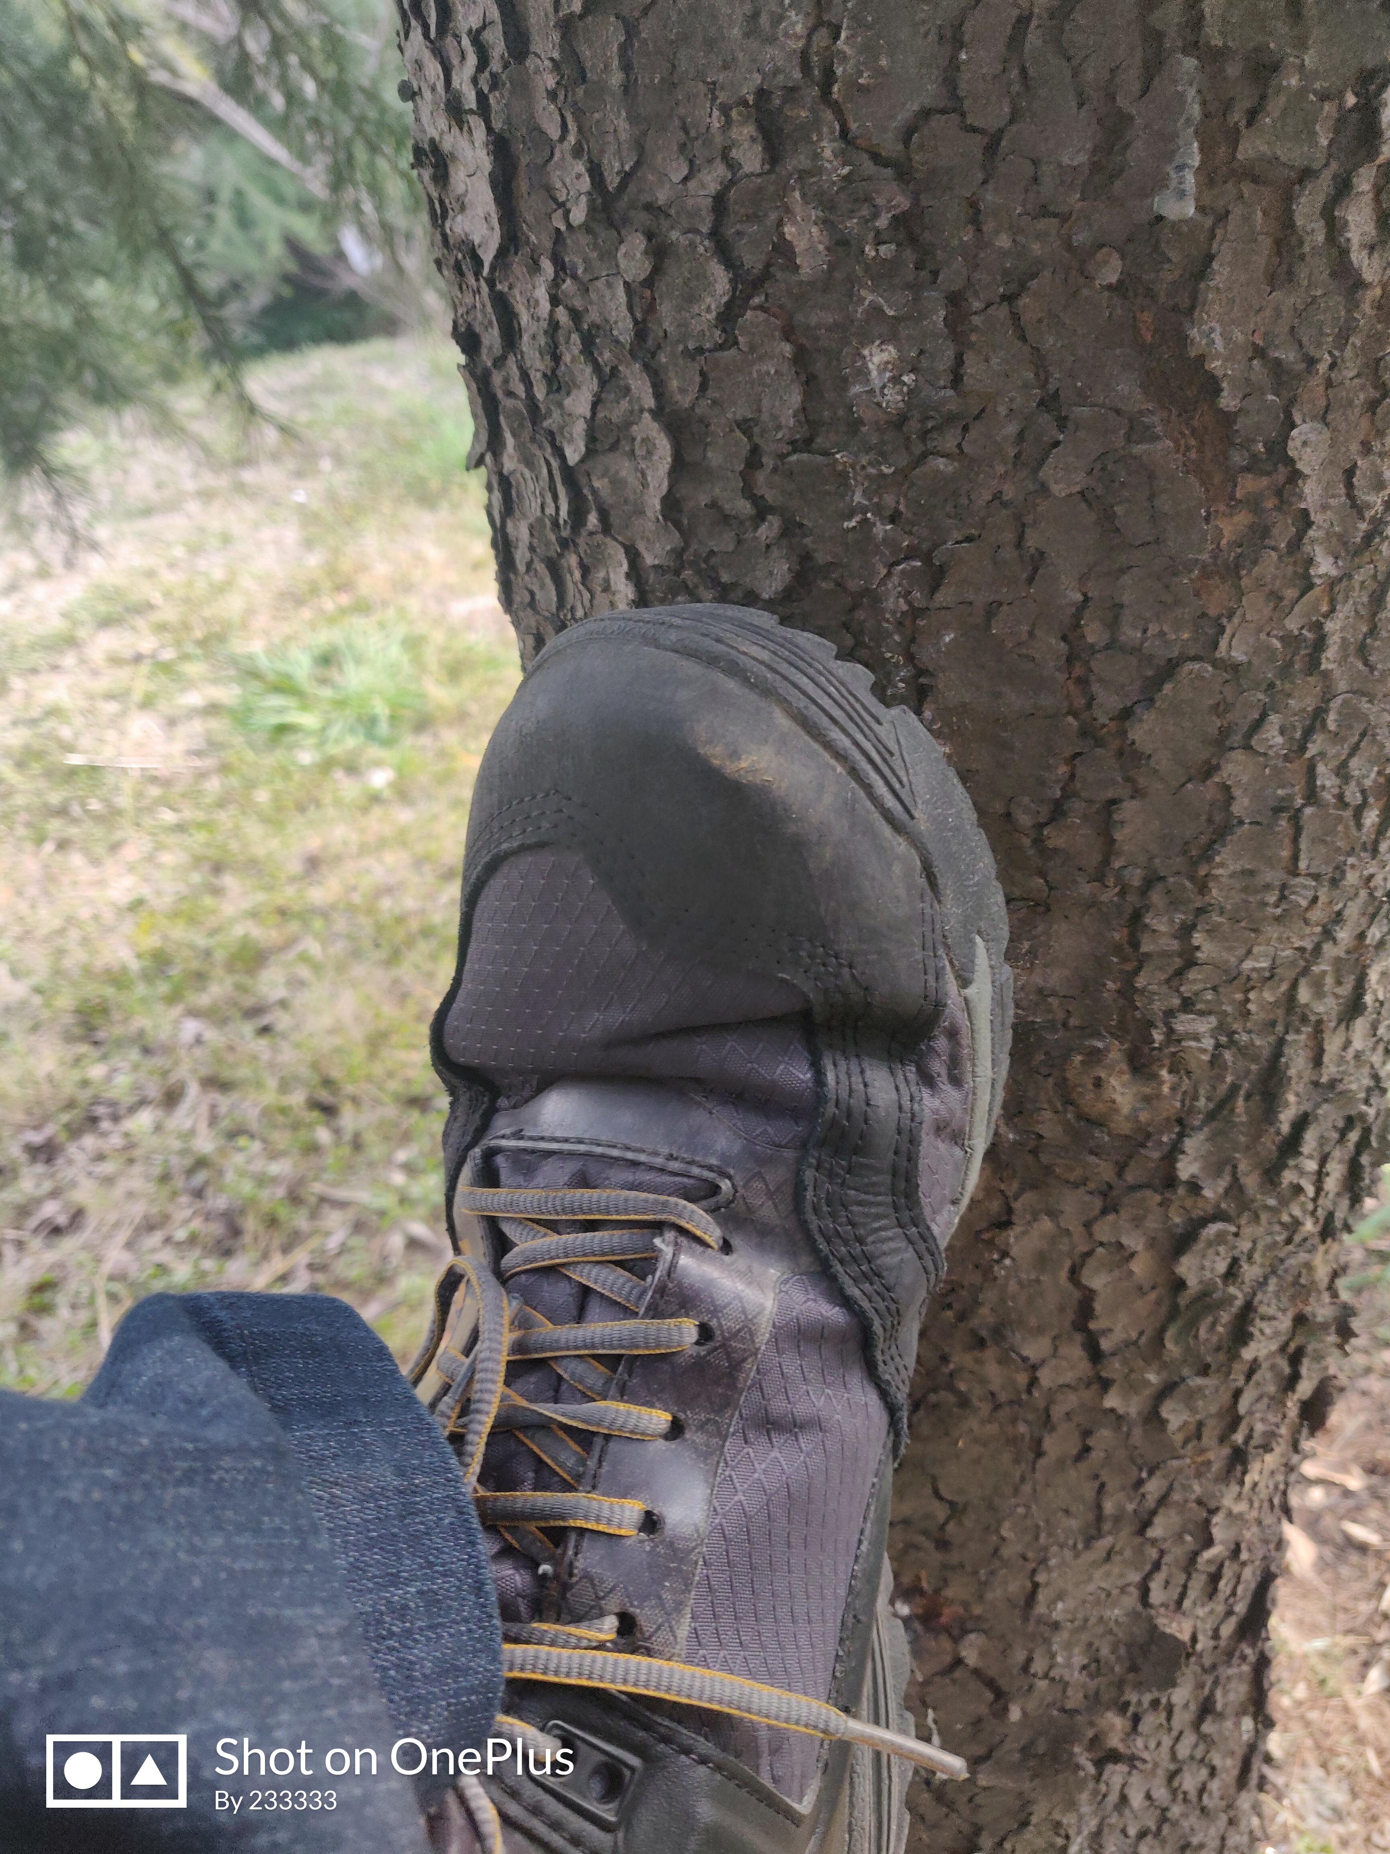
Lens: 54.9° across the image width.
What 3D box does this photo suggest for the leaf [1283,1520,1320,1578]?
[{"bbox_3d":[0.498,0.510,1.100,0.025,0.014,0.051,-9,32,-4],"label":"leaf"}]

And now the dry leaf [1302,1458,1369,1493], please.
[{"bbox_3d":[0.551,0.470,1.155,0.051,0.014,0.023,11,36,25],"label":"dry leaf"}]

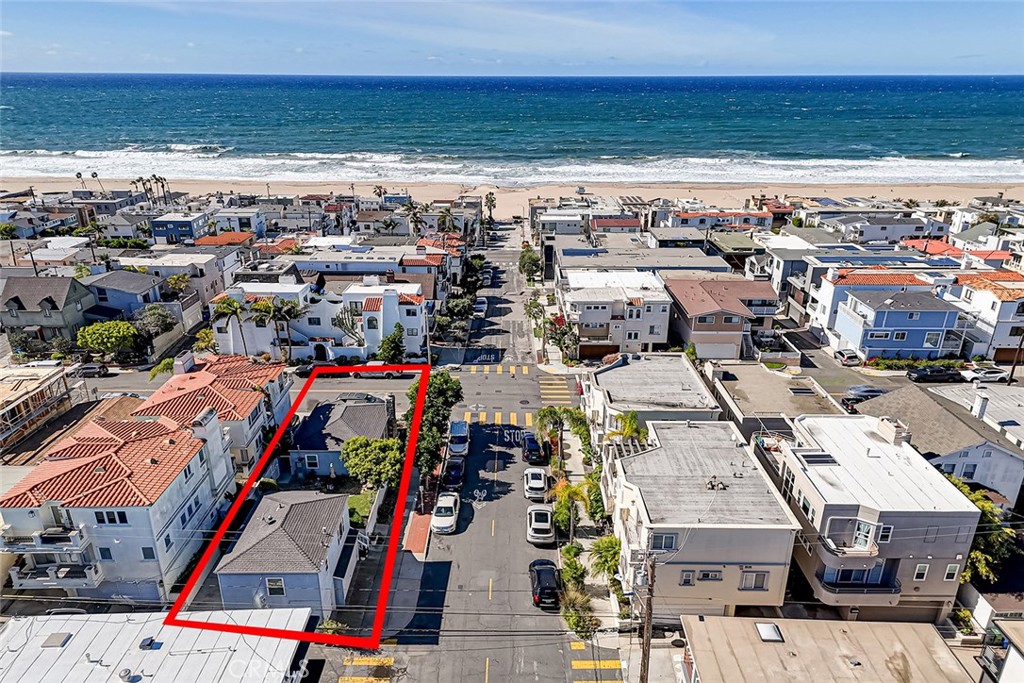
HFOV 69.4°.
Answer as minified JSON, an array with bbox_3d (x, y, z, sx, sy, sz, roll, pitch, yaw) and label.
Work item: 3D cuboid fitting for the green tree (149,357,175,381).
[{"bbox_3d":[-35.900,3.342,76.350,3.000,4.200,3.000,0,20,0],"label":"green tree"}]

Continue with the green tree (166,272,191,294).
[{"bbox_3d":[-58.800,-9.690,130.160,3.700,3.900,3.700,0,20,0],"label":"green tree"}]

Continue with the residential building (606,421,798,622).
[{"bbox_3d":[11.379,11.596,48.820,9.600,7.400,13.600,0,20,0],"label":"residential building"}]

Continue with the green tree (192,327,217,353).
[{"bbox_3d":[-38.200,0.062,91.587,2.900,3.700,2.900,0,20,0],"label":"green tree"}]

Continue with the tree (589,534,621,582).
[{"bbox_3d":[6.050,14.523,48.711,2.000,2.300,2.000,0,20,0],"label":"tree"}]

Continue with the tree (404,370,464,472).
[{"bbox_3d":[-6.750,7.108,66.548,4.700,5.900,10.000,0,20,0],"label":"tree"}]

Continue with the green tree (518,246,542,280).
[{"bbox_3d":[3.750,-15.665,147.993,4.700,6.000,4.700,0,20,0],"label":"green tree"}]

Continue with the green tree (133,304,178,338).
[{"bbox_3d":[-48.000,-2.389,99.601,5.400,3.900,4.600,0,20,0],"label":"green tree"}]

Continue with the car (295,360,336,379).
[{"bbox_3d":[-23.300,3.344,87.539,4.800,1.470,1.850,0,20,0],"label":"car"}]

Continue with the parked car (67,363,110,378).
[{"bbox_3d":[-48.806,3.147,85.375,4.300,1.550,1.800,0,17,0],"label":"parked car"}]

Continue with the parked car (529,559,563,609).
[{"bbox_3d":[2.101,14.581,45.435,1.850,1.500,4.600,0,17,0],"label":"parked car"}]

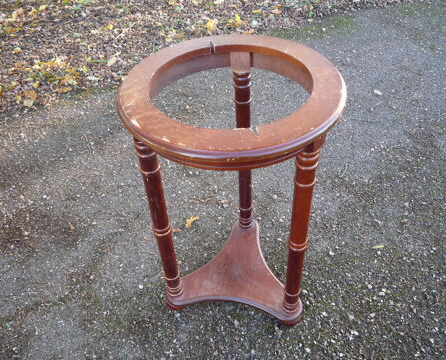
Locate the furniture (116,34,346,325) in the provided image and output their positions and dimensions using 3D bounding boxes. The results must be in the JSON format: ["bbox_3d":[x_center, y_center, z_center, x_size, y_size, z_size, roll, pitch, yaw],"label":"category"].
[{"bbox_3d":[0.033,0.070,1.178,0.494,0.787,0.494,5,44,9],"label":"furniture"}]

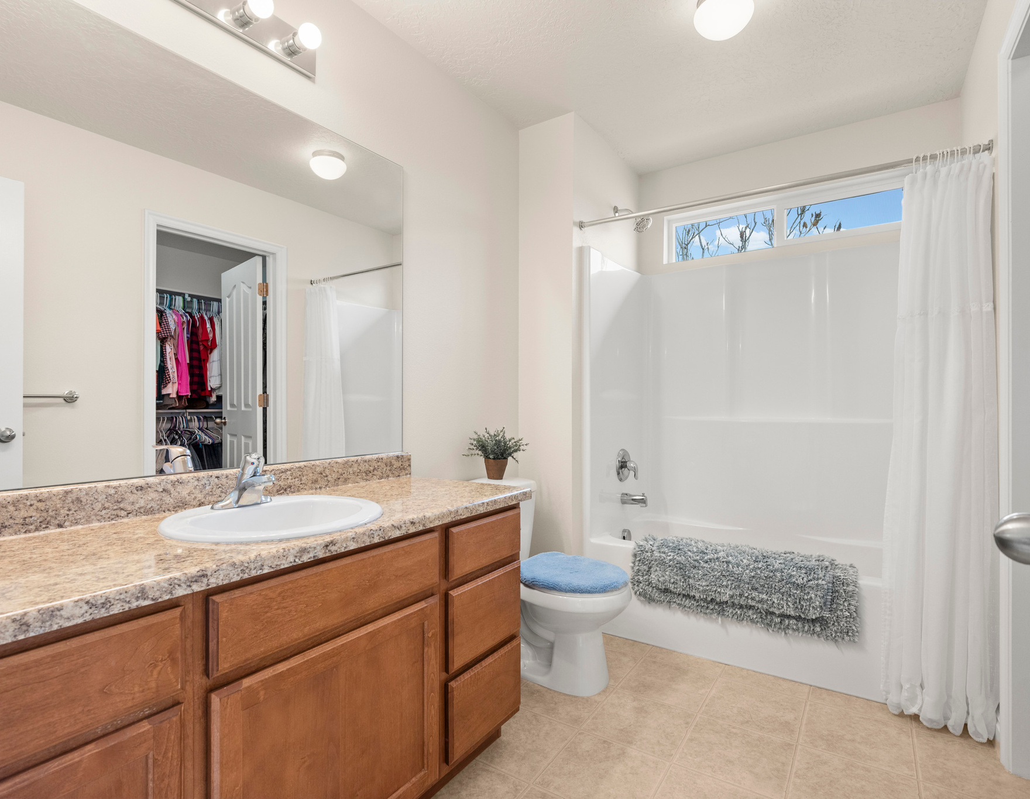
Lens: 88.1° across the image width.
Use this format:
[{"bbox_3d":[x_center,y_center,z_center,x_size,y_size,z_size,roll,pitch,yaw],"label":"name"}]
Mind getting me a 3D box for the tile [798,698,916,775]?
[{"bbox_3d":[1.093,1.088,1.706,0.301,0.010,0.301,0,-1,34],"label":"tile"}]

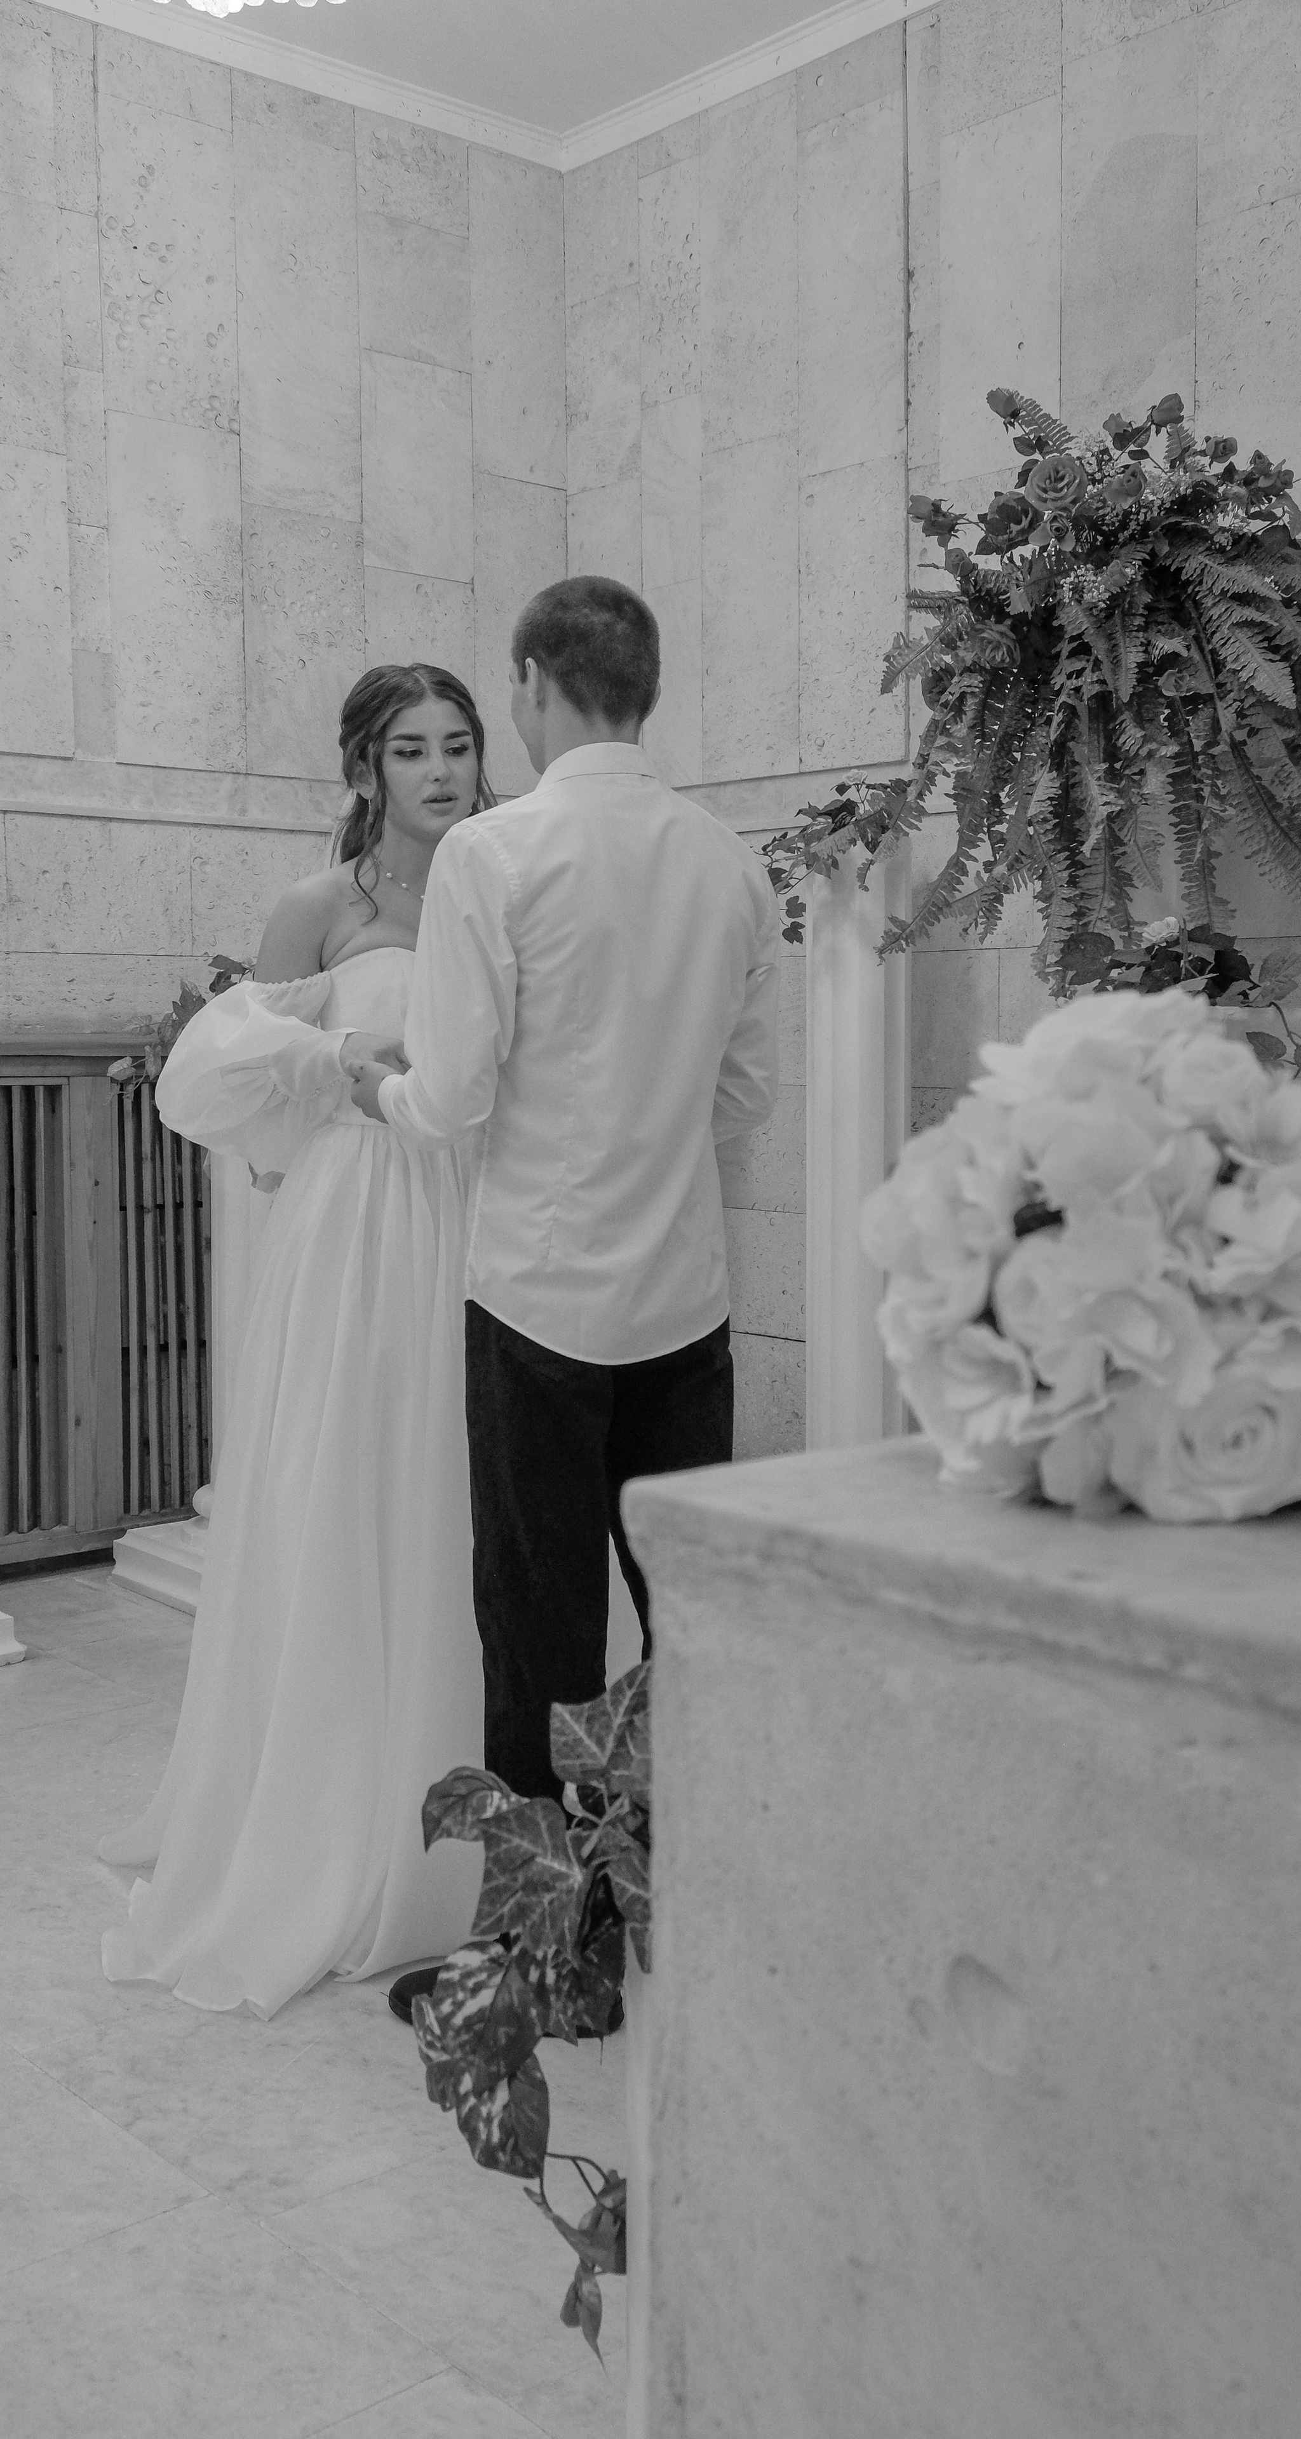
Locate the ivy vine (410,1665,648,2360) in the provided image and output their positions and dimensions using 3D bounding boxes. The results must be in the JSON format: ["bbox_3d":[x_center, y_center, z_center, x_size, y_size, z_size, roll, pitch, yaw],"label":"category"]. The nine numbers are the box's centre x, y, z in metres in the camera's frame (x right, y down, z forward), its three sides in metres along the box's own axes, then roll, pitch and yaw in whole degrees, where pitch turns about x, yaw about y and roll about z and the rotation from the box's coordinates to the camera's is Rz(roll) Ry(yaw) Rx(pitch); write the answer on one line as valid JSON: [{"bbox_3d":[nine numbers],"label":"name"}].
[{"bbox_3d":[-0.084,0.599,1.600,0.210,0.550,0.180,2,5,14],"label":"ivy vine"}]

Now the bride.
[{"bbox_3d":[-0.387,0.126,2.806,0.640,1.690,0.660,-3,6,-36],"label":"bride"}]

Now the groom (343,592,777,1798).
[{"bbox_3d":[-0.089,0.095,2.662,0.500,1.780,0.430,-3,6,-37],"label":"groom"}]

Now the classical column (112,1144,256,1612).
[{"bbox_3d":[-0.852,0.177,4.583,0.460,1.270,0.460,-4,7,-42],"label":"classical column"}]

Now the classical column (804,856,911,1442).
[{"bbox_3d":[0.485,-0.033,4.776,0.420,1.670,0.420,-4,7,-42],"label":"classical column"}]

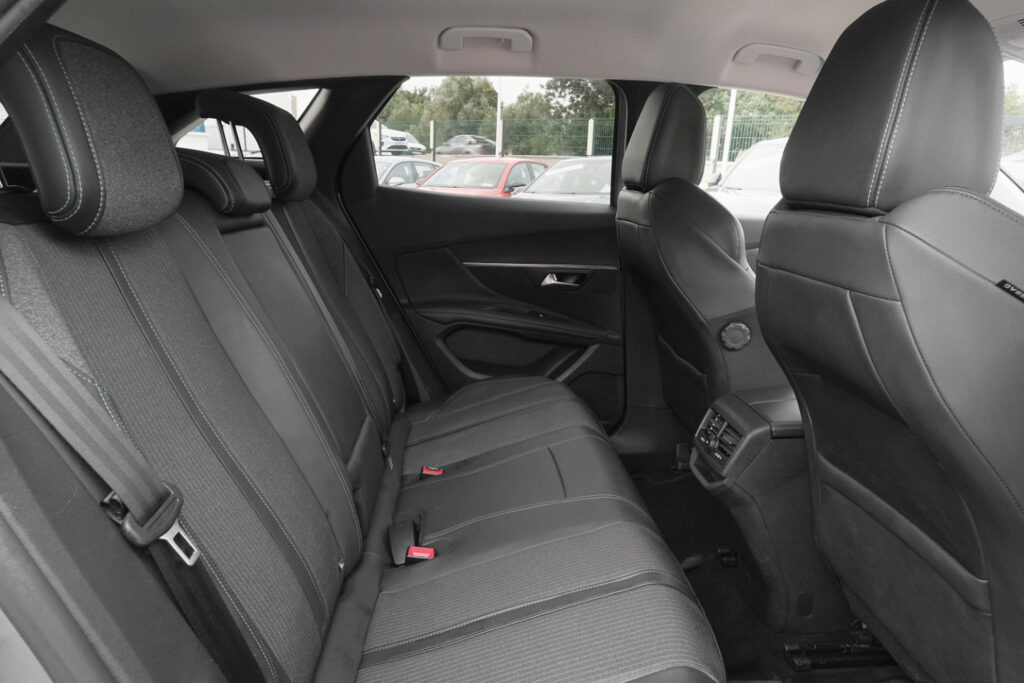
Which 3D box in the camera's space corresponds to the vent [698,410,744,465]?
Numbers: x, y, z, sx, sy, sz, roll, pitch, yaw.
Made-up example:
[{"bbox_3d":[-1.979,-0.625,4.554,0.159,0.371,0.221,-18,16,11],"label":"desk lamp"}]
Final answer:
[{"bbox_3d":[0.389,0.177,1.199,0.036,0.063,0.146,24,12,-9],"label":"vent"}]

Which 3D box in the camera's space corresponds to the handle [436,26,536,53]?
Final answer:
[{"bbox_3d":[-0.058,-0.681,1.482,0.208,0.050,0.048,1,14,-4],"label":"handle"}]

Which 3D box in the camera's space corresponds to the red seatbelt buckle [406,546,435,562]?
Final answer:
[{"bbox_3d":[-0.140,0.328,1.011,0.040,0.025,0.028,1,14,-4],"label":"red seatbelt buckle"}]

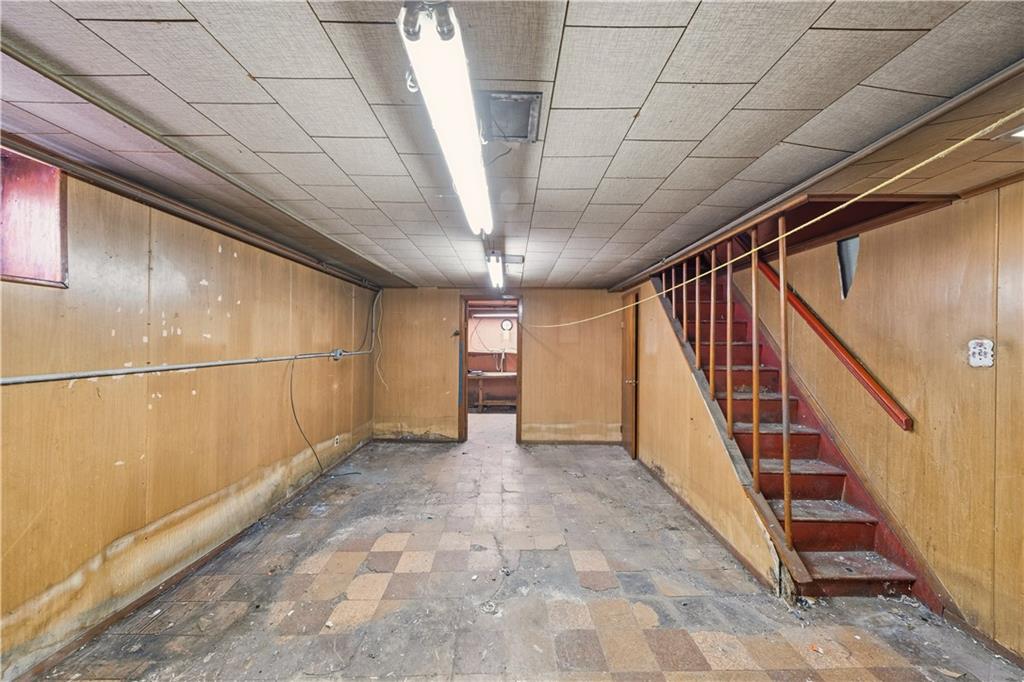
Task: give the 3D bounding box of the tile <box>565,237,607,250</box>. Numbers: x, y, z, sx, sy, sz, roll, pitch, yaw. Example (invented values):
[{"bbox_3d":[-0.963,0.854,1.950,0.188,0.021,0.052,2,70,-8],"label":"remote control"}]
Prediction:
[{"bbox_3d":[0.593,-0.772,2.671,0.307,0.020,0.297,1,-1,0],"label":"tile"}]

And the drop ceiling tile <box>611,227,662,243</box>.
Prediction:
[{"bbox_3d":[0.899,-0.770,2.491,0.307,0.020,0.297,1,-1,0],"label":"drop ceiling tile"}]

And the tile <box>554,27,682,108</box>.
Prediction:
[{"bbox_3d":[0.285,-0.797,1.005,0.307,0.020,0.297,1,-1,0],"label":"tile"}]

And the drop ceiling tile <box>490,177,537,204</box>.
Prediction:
[{"bbox_3d":[-0.021,-0.792,1.780,0.307,0.020,0.297,1,-1,0],"label":"drop ceiling tile"}]

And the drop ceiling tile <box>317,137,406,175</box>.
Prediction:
[{"bbox_3d":[-0.634,-0.804,1.483,0.307,0.020,0.297,1,-1,0],"label":"drop ceiling tile"}]

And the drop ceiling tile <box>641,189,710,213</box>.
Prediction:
[{"bbox_3d":[0.891,-0.772,1.882,0.305,0.020,0.302,1,-1,0],"label":"drop ceiling tile"}]

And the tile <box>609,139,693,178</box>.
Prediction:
[{"bbox_3d":[0.587,-0.783,1.476,0.305,0.020,0.302,1,-1,0],"label":"tile"}]

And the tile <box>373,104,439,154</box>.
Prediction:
[{"bbox_3d":[-0.328,-0.802,1.303,0.307,0.020,0.297,1,-1,0],"label":"tile"}]

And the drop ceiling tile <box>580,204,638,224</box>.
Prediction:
[{"bbox_3d":[0.586,-0.773,2.066,0.305,0.020,0.302,1,-1,0],"label":"drop ceiling tile"}]

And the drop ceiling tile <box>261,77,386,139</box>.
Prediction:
[{"bbox_3d":[-0.631,-0.802,1.184,0.305,0.020,0.302,1,-1,0],"label":"drop ceiling tile"}]

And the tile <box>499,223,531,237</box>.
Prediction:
[{"bbox_3d":[-0.025,-0.776,2.365,0.305,0.020,0.302,1,-1,0],"label":"tile"}]

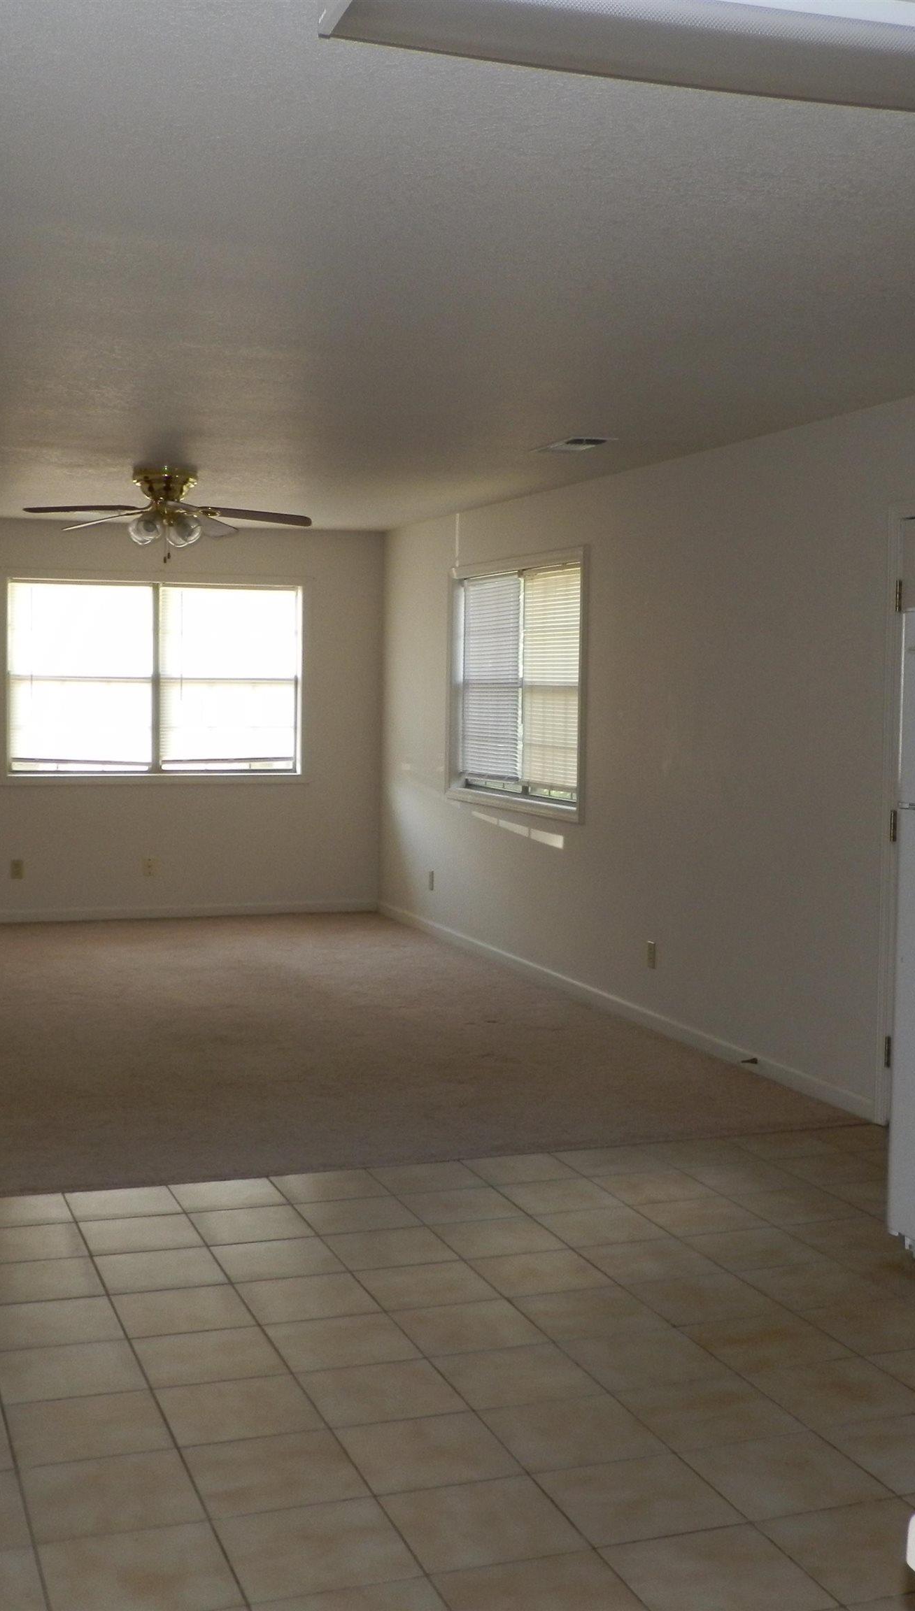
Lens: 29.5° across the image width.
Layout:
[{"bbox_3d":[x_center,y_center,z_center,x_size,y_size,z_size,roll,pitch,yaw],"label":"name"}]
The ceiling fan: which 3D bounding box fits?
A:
[{"bbox_3d":[-1.299,-1.337,7.786,1.270,0.357,1.230,-1,4,-20],"label":"ceiling fan"}]

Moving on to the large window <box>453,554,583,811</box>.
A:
[{"bbox_3d":[0.324,-0.625,9.049,0.100,1.205,1.790,-1,4,-20],"label":"large window"}]

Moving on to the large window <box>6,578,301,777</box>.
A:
[{"bbox_3d":[-1.849,-0.776,10.727,1.825,1.185,0.100,-1,4,-20],"label":"large window"}]

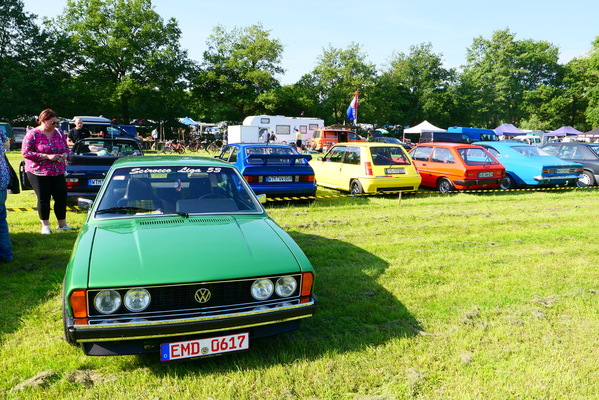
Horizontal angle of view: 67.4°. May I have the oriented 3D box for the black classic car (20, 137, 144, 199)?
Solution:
[{"bbox_3d":[-4.364,-0.665,10.438,1.720,1.370,4.100,-3,9,-20],"label":"black classic car"}]

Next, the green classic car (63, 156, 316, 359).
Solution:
[{"bbox_3d":[-1.221,0.253,4.445,1.630,1.310,3.880,-1,9,-20],"label":"green classic car"}]

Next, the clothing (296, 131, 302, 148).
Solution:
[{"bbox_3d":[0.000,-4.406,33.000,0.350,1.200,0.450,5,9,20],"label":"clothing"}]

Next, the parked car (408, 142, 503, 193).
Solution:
[{"bbox_3d":[3.784,-0.925,12.764,1.580,1.350,3.600,-3,10,-29],"label":"parked car"}]

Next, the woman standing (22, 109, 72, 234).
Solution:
[{"bbox_3d":[-3.503,-0.395,6.222,0.480,1.700,0.620,8,10,34],"label":"woman standing"}]

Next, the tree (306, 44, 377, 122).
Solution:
[{"bbox_3d":[5.481,-13.464,58.661,10.500,12.800,10.000,0,8,0],"label":"tree"}]

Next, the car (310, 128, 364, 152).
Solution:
[{"bbox_3d":[3.623,-5.382,40.344,4.800,1.950,1.880,-3,10,-30],"label":"car"}]

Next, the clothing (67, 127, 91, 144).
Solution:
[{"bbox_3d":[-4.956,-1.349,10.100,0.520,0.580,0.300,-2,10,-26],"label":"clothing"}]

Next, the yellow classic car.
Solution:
[{"bbox_3d":[1.677,-0.947,12.608,1.600,1.370,3.600,-3,9,-22],"label":"yellow classic car"}]

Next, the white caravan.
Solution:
[{"bbox_3d":[-1.316,-5.630,38.593,6.700,3.050,2.300,-2,9,-16],"label":"white caravan"}]

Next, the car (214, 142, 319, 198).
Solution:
[{"bbox_3d":[-0.983,-0.797,11.477,1.700,1.370,4.400,-2,9,-15],"label":"car"}]

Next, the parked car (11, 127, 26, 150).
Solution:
[{"bbox_3d":[-20.772,-4.697,34.199,1.750,1.650,4.200,-4,9,-25],"label":"parked car"}]

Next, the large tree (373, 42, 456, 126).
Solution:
[{"bbox_3d":[15.381,-13.405,58.661,11.000,12.800,10.500,0,8,0],"label":"large tree"}]

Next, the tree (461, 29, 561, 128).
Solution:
[{"bbox_3d":[28.391,-14.364,59.052,13.000,15.800,13.000,2,9,0],"label":"tree"}]

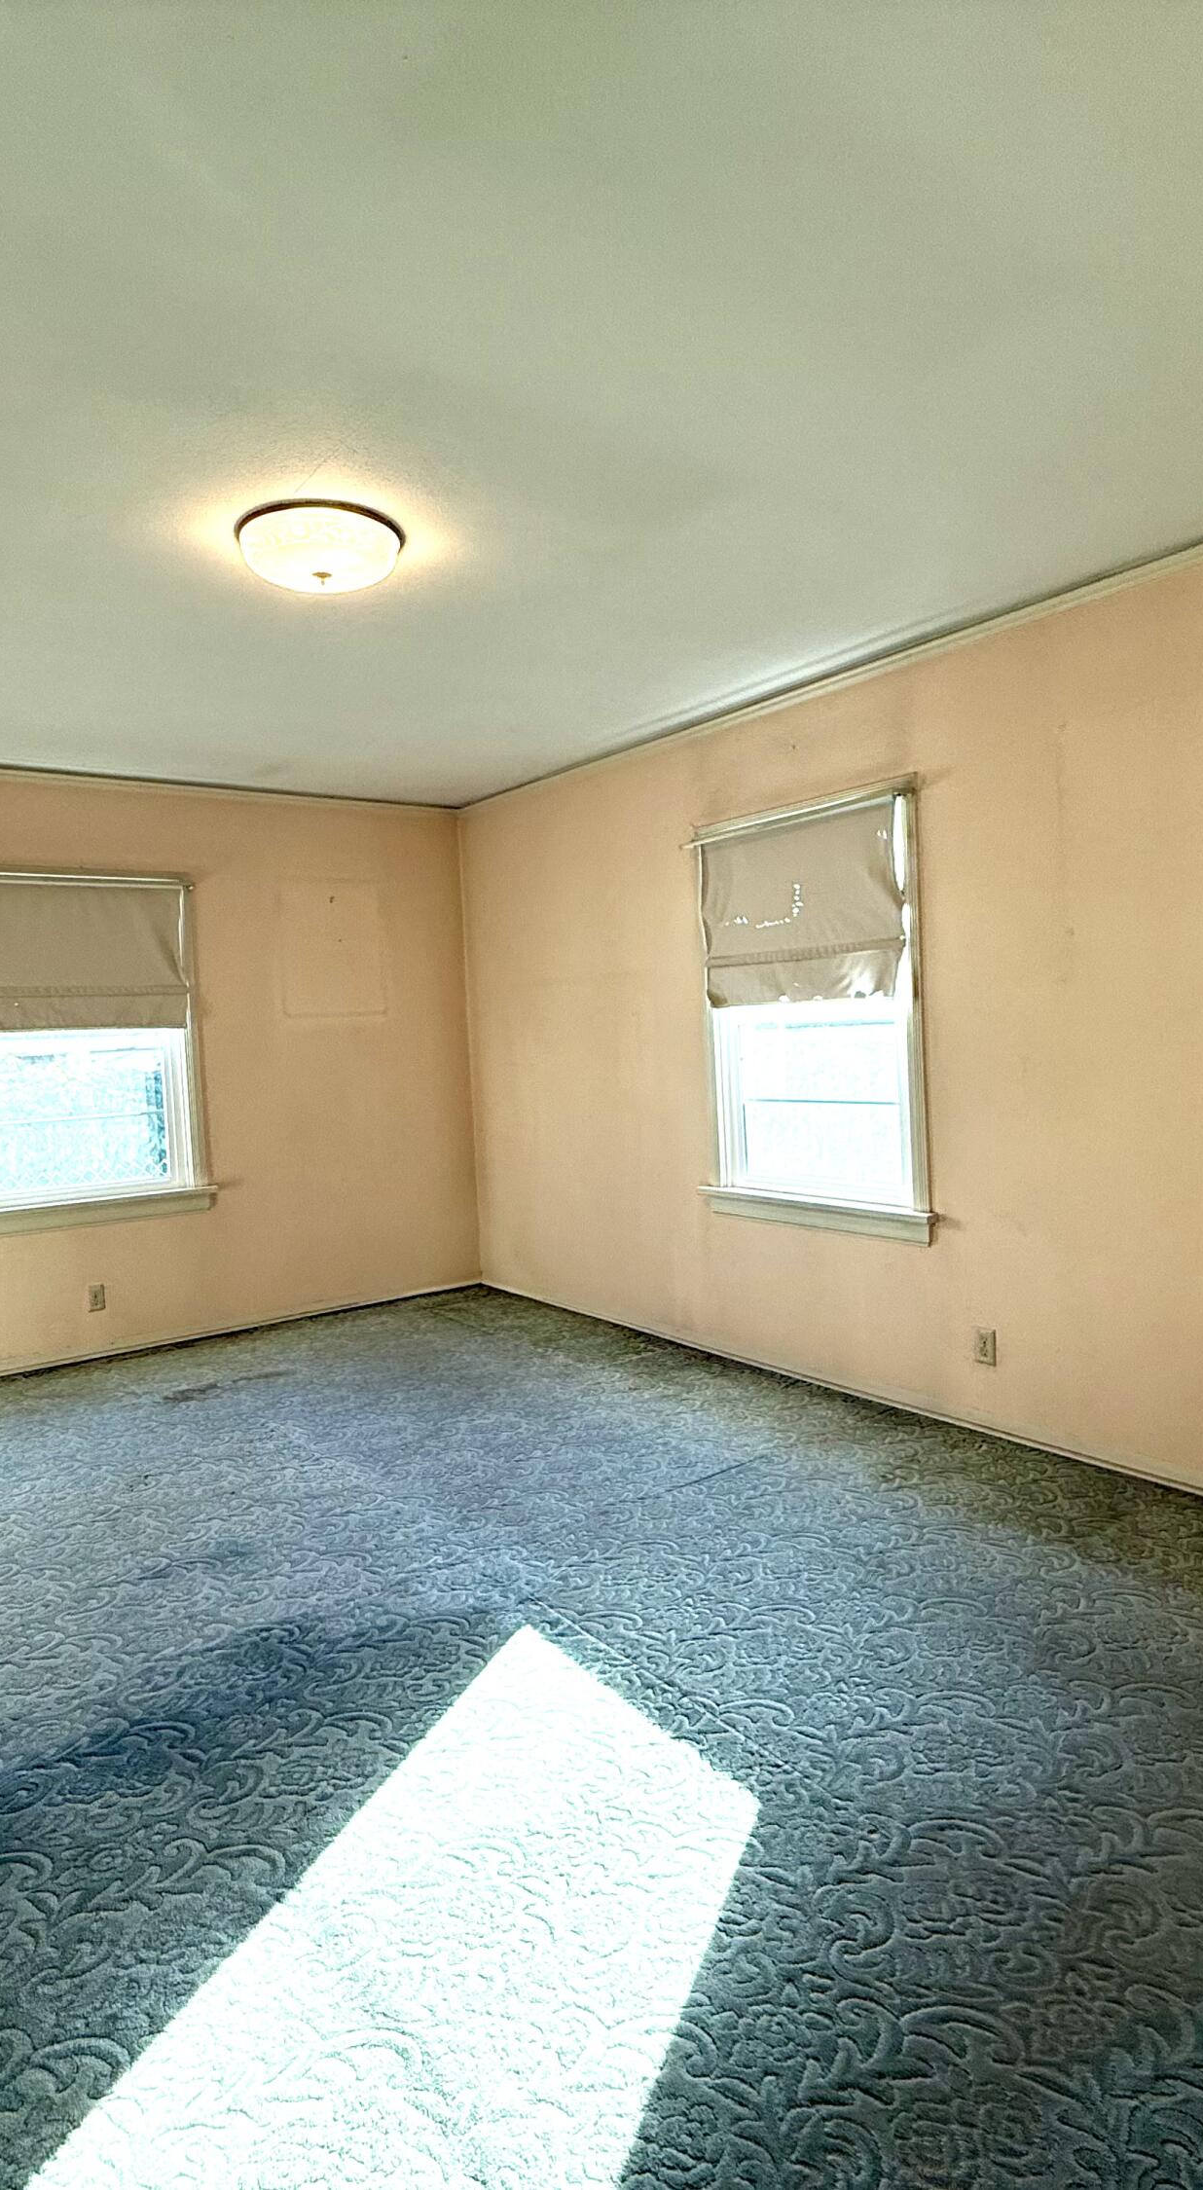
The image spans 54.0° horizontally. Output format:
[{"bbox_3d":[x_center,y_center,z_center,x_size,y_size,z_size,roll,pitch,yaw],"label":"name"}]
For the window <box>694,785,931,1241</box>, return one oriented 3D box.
[{"bbox_3d":[0.701,-0.265,4.134,0.100,1.460,1.060,-5,4,-36],"label":"window"}]

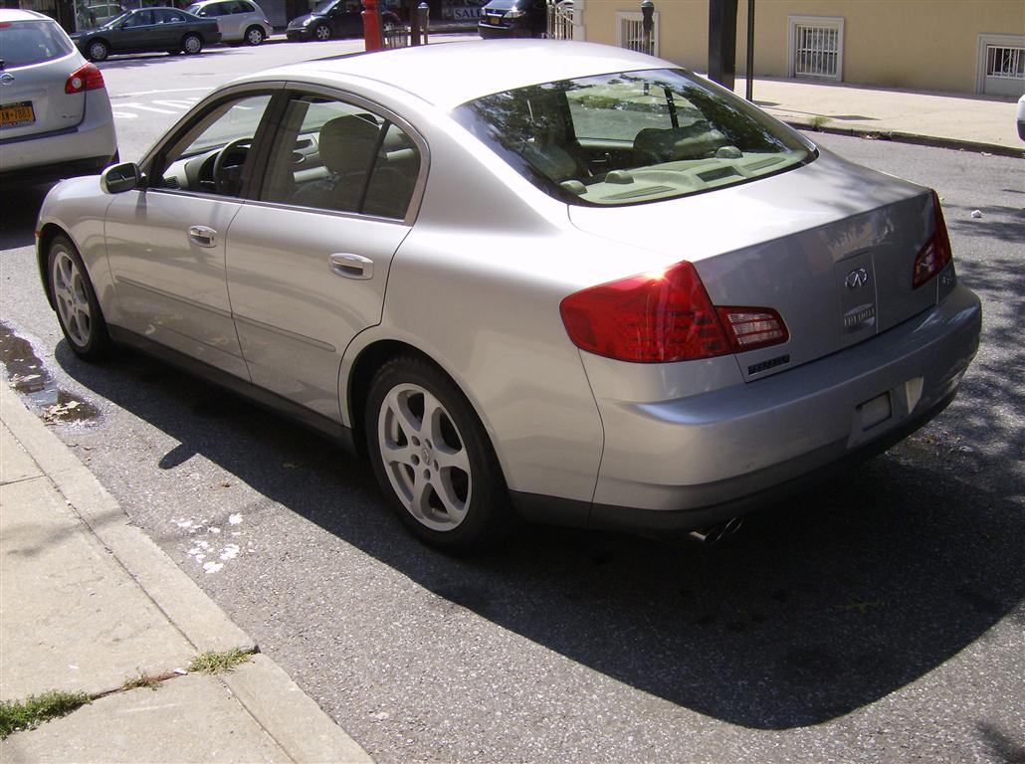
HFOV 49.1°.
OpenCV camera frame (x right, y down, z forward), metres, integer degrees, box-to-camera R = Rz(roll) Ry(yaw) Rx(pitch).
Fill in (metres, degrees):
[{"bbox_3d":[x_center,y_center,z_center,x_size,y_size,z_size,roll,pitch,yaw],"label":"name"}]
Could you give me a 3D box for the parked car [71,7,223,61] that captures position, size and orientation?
[{"bbox_3d":[-10.830,-10.060,32.350,4.670,1.400,1.780,-16,24,-33],"label":"parked car"}]

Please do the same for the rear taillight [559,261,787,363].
[{"bbox_3d":[0.424,-0.190,2.863,0.525,0.250,0.330,-19,25,-38],"label":"rear taillight"}]

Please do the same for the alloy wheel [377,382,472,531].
[{"bbox_3d":[-0.214,0.212,3.494,0.170,0.470,0.470,-19,25,-38],"label":"alloy wheel"}]

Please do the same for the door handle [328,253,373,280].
[{"bbox_3d":[-0.486,-0.357,3.458,0.055,0.080,0.235,-19,25,-38],"label":"door handle"}]

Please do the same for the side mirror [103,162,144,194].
[{"bbox_3d":[-1.568,-0.818,4.481,0.200,0.140,0.130,-19,25,-38],"label":"side mirror"}]

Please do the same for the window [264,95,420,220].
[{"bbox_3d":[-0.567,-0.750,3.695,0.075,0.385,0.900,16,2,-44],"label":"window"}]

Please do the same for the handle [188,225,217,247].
[{"bbox_3d":[-1.144,-0.546,4.188,0.055,0.078,0.230,-19,25,-38],"label":"handle"}]

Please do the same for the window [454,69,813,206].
[{"bbox_3d":[0.441,-0.788,3.529,1.160,0.085,0.680,-19,50,-38],"label":"window"}]

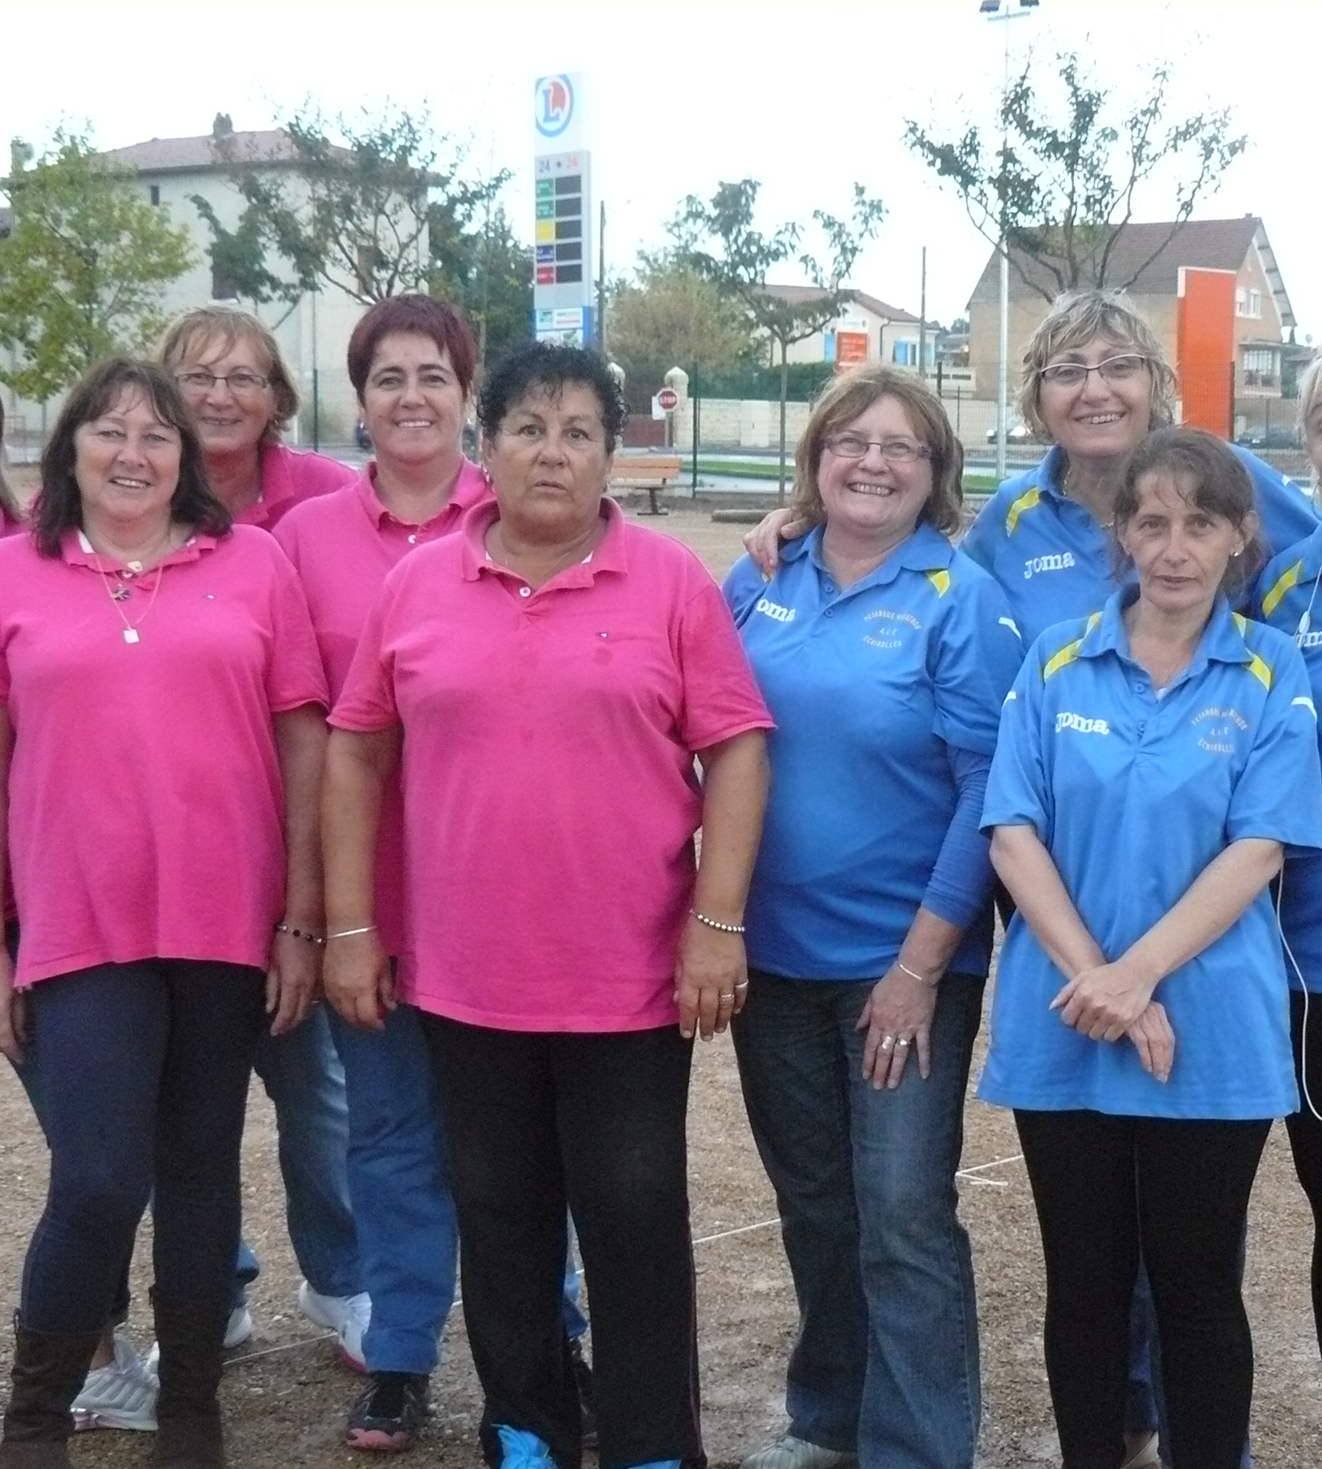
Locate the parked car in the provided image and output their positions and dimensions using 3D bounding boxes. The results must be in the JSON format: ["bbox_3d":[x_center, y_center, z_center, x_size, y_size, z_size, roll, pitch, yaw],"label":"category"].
[{"bbox_3d":[27.595,-13.248,125.313,4.200,1.470,1.750,-6,9,-43],"label":"parked car"}]

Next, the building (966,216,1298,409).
[{"bbox_3d":[23.311,-19.845,136.611,13.900,10.400,8.600,5,8,34],"label":"building"}]

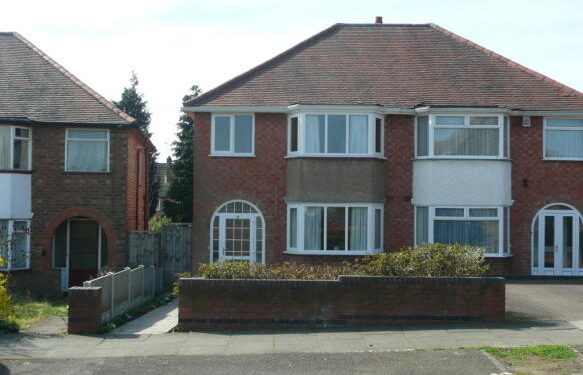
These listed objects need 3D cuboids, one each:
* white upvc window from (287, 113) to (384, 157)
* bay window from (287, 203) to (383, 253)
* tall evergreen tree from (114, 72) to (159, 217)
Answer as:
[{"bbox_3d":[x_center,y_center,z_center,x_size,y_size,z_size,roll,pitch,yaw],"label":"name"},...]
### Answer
[{"bbox_3d":[1.164,-1.385,21.378,2.617,1.175,0.550,1,-2,1],"label":"white upvc window"},{"bbox_3d":[1.146,1.091,21.301,2.581,1.348,0.550,1,-2,1],"label":"bay window"},{"bbox_3d":[-7.358,-0.978,38.000,2.600,8.952,2.600,1,-2,1],"label":"tall evergreen tree"}]

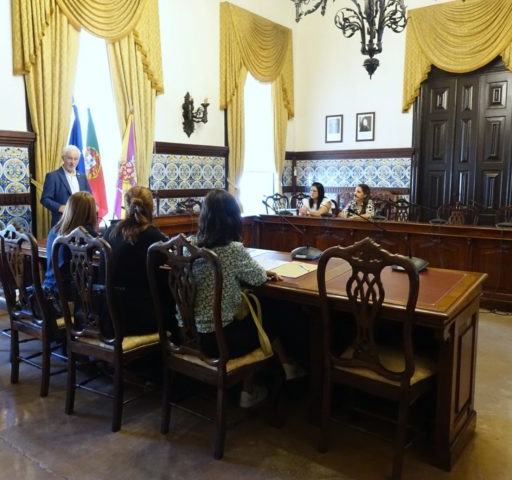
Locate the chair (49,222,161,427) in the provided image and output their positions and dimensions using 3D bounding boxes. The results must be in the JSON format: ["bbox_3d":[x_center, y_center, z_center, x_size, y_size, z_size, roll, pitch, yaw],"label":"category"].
[{"bbox_3d":[-0.819,0.467,2.892,0.540,1.130,0.550,5,9,31],"label":"chair"}]

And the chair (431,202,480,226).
[{"bbox_3d":[2.459,0.086,5.930,0.540,1.110,0.540,5,9,33],"label":"chair"}]

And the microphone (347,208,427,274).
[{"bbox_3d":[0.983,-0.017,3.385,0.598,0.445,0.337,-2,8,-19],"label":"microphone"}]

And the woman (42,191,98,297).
[{"bbox_3d":[-1.226,0.296,3.500,0.500,1.310,0.750,5,9,33],"label":"woman"}]

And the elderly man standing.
[{"bbox_3d":[-1.914,-0.099,4.912,0.360,1.730,0.540,8,11,44],"label":"elderly man standing"}]

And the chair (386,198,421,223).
[{"bbox_3d":[1.888,0.032,6.331,0.540,1.110,0.540,5,9,33],"label":"chair"}]

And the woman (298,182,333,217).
[{"bbox_3d":[0.901,-0.193,7.267,0.720,1.310,0.500,-7,11,-44],"label":"woman"}]

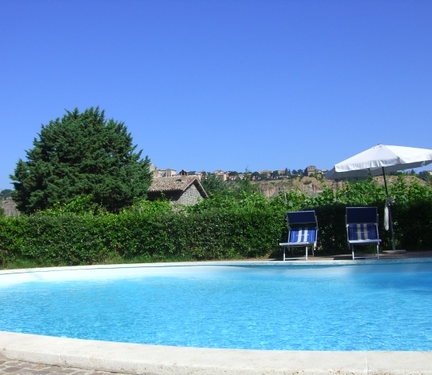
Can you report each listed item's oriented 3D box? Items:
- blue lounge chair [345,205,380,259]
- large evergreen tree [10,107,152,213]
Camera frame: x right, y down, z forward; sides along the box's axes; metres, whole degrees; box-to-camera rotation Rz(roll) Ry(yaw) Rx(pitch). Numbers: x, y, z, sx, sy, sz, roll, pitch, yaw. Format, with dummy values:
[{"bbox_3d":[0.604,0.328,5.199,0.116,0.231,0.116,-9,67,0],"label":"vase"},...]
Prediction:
[{"bbox_3d":[3.101,0.932,11.500,0.670,1.000,1.600,-1,-2,12],"label":"blue lounge chair"},{"bbox_3d":[-7.351,-0.984,30.000,7.600,6.900,7.500,-1,-2,0],"label":"large evergreen tree"}]

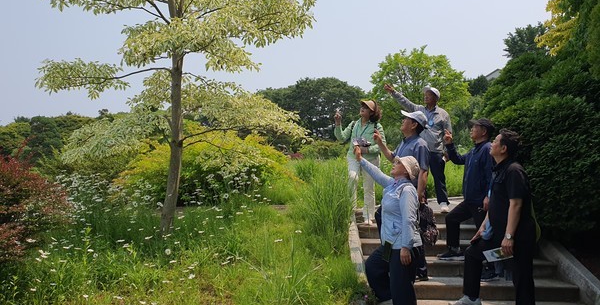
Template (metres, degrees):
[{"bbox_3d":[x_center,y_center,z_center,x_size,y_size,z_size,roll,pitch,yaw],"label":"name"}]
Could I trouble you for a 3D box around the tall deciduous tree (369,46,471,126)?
[{"bbox_3d":[5.500,-2.250,20.500,4.700,5.300,4.400,0,0,0],"label":"tall deciduous tree"}]

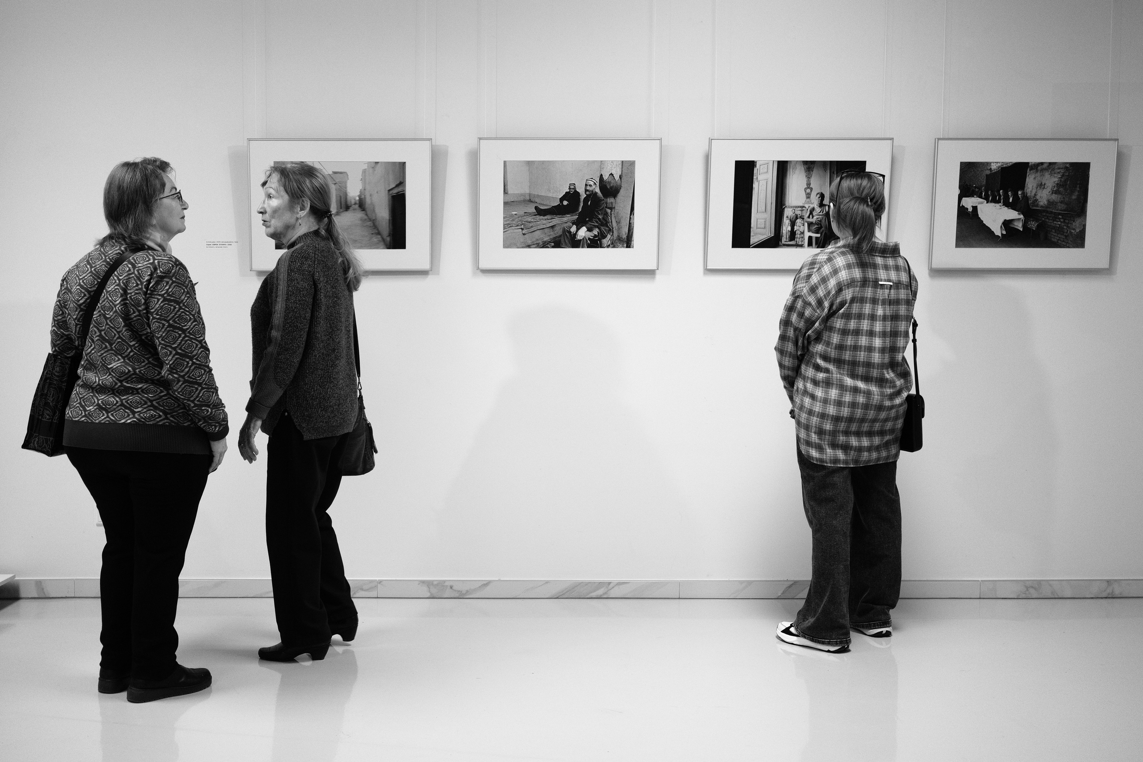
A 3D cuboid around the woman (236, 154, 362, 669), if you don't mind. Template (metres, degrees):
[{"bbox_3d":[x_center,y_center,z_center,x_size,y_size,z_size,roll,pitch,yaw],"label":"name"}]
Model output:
[{"bbox_3d":[-0.903,0.092,3.708,0.340,1.635,0.400,2,5,19],"label":"woman"}]

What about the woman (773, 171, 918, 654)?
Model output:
[{"bbox_3d":[0.955,0.090,3.858,0.450,1.630,0.340,-3,5,-33],"label":"woman"}]

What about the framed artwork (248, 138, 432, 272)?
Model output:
[{"bbox_3d":[-0.881,-0.671,4.256,0.700,0.500,0.025,0,7,0],"label":"framed artwork"}]

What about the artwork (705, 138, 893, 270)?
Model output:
[{"bbox_3d":[0.869,-0.676,4.256,0.700,0.500,0.025,0,7,0],"label":"artwork"}]

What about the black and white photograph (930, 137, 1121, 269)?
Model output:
[{"bbox_3d":[1.724,-0.676,4.255,0.700,0.500,0.025,0,7,0],"label":"black and white photograph"}]

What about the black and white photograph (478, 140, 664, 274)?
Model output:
[{"bbox_3d":[-0.009,-0.674,4.256,0.700,0.500,0.025,0,7,0],"label":"black and white photograph"}]

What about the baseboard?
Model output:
[{"bbox_3d":[0.005,0.824,4.392,4.600,0.080,0.018,0,4,0],"label":"baseboard"}]

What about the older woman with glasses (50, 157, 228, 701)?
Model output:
[{"bbox_3d":[-1.288,0.137,3.330,0.360,1.600,0.510,-4,6,-43],"label":"older woman with glasses"}]

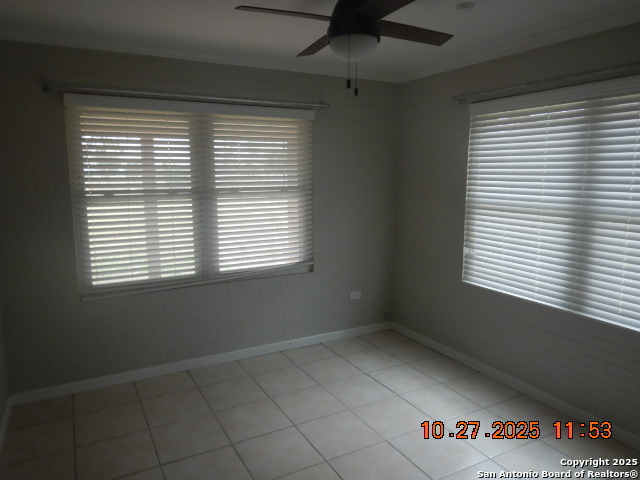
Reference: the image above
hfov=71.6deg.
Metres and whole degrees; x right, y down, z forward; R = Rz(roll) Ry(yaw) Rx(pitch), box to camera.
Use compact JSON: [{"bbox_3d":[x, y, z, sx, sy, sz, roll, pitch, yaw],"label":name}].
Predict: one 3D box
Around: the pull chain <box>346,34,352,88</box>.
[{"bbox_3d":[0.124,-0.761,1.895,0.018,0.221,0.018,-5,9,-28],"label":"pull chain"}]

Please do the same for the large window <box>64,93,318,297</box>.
[{"bbox_3d":[-0.890,-0.348,3.518,1.869,1.416,0.100,-5,9,-28],"label":"large window"}]

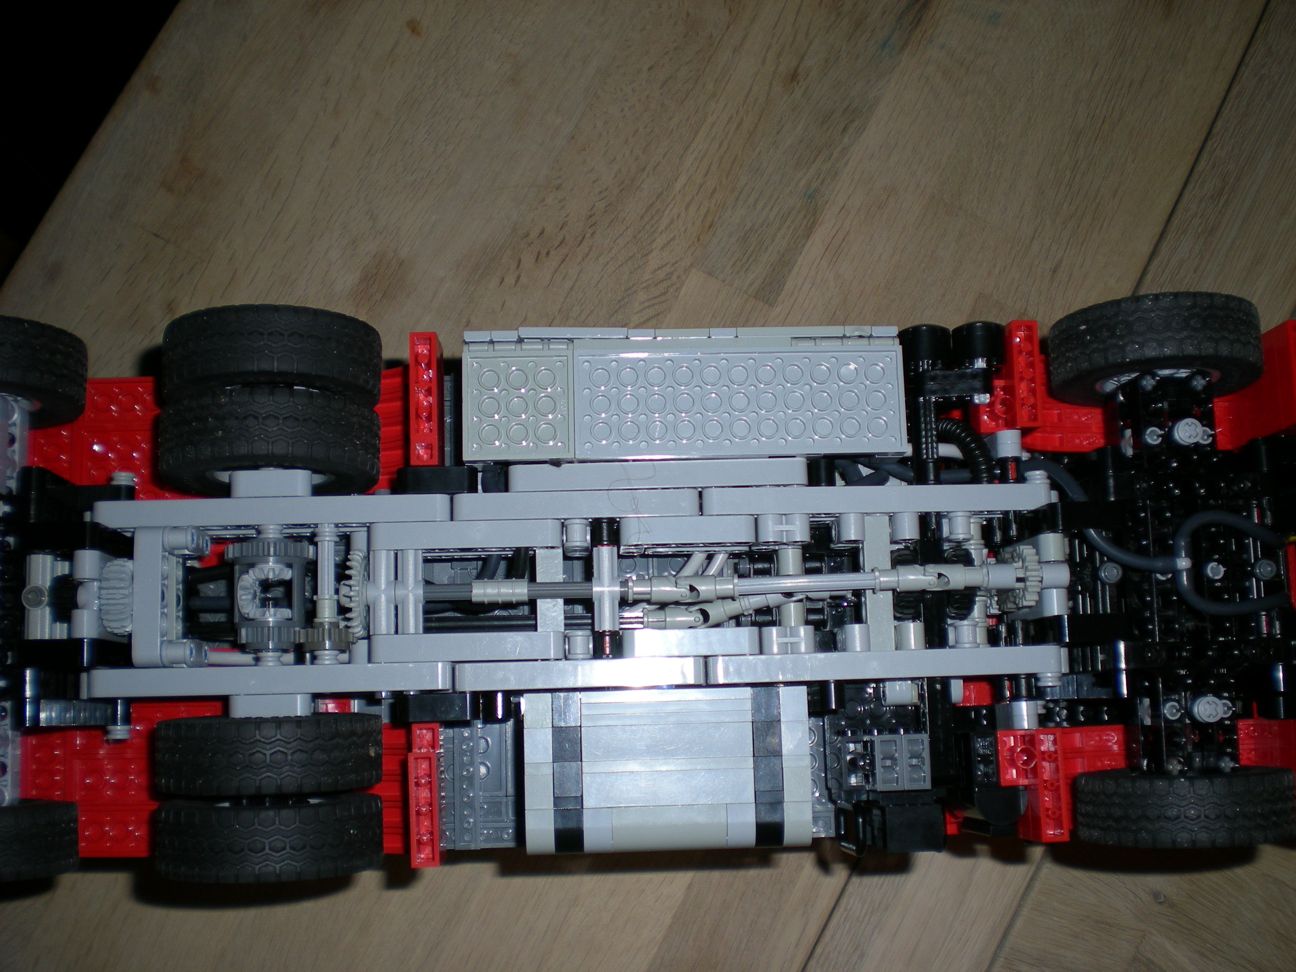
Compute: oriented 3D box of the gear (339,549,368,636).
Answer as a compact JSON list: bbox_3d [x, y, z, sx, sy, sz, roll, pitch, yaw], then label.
[{"bbox_3d":[-0.084,0.031,0.407,0.008,0.025,0.025,-1,81,-3],"label":"gear"}]

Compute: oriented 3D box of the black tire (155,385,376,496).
[{"bbox_3d":[-0.110,-0.013,0.416,0.062,0.062,0.020,-1,82,-2],"label":"black tire"}]

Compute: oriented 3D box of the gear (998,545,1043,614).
[{"bbox_3d":[0.109,0.027,0.420,0.011,0.019,0.019,-1,82,-2],"label":"gear"}]

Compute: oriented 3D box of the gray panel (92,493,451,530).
[{"bbox_3d":[-0.108,0.008,0.409,0.104,0.008,0.008,-1,81,-3],"label":"gray panel"}]

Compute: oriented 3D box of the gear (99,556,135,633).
[{"bbox_3d":[-0.151,0.032,0.408,0.008,0.022,0.022,-1,82,-2],"label":"gear"}]

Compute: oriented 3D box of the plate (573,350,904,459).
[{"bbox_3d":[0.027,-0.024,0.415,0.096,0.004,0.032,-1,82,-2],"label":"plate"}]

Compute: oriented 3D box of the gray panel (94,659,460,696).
[{"bbox_3d":[-0.107,0.055,0.403,0.104,0.008,0.008,-1,81,-3],"label":"gray panel"}]

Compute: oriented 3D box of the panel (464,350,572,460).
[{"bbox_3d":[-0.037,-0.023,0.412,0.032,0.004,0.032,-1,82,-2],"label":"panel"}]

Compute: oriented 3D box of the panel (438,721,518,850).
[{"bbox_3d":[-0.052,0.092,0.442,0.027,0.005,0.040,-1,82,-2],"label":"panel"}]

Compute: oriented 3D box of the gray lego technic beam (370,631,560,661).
[{"bbox_3d":[-0.052,0.046,0.409,0.056,0.008,0.008,-1,82,-2],"label":"gray lego technic beam"}]

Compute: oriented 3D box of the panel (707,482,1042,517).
[{"bbox_3d":[0.068,0.004,0.417,0.104,0.008,0.008,-1,81,-3],"label":"panel"}]

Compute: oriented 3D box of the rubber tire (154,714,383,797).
[{"bbox_3d":[-0.106,0.075,0.400,0.062,0.062,0.020,-1,81,-3],"label":"rubber tire"}]

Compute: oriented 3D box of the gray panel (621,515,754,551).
[{"bbox_3d":[0.011,0.013,0.413,0.040,0.008,0.008,-1,81,-3],"label":"gray panel"}]

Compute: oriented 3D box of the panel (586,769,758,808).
[{"bbox_3d":[0.006,0.085,0.401,0.048,0.008,0.010,-1,82,-2],"label":"panel"}]

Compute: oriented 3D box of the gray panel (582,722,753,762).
[{"bbox_3d":[0.005,0.073,0.405,0.048,0.008,0.010,-1,81,-3],"label":"gray panel"}]

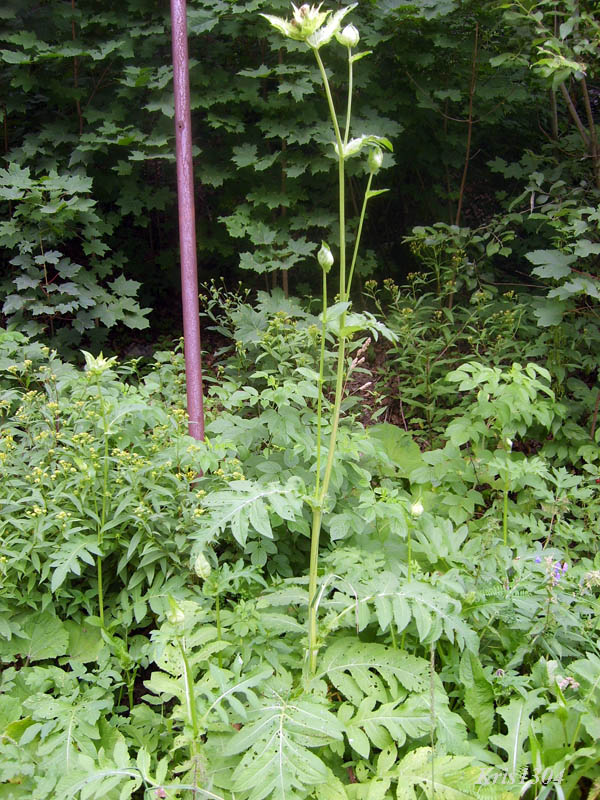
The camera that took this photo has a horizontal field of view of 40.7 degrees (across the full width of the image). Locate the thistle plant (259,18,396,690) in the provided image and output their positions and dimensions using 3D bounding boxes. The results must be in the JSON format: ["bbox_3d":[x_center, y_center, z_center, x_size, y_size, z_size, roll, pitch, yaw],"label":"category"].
[{"bbox_3d":[0.051,-0.075,1.700,0.235,1.413,0.240,0,11,0],"label":"thistle plant"}]

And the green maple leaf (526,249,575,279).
[{"bbox_3d":[0.774,-0.422,2.500,0.143,0.082,0.090,0,11,0],"label":"green maple leaf"}]

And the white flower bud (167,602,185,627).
[{"bbox_3d":[-0.212,0.364,1.380,0.028,0.048,0.030,0,11,0],"label":"white flower bud"}]

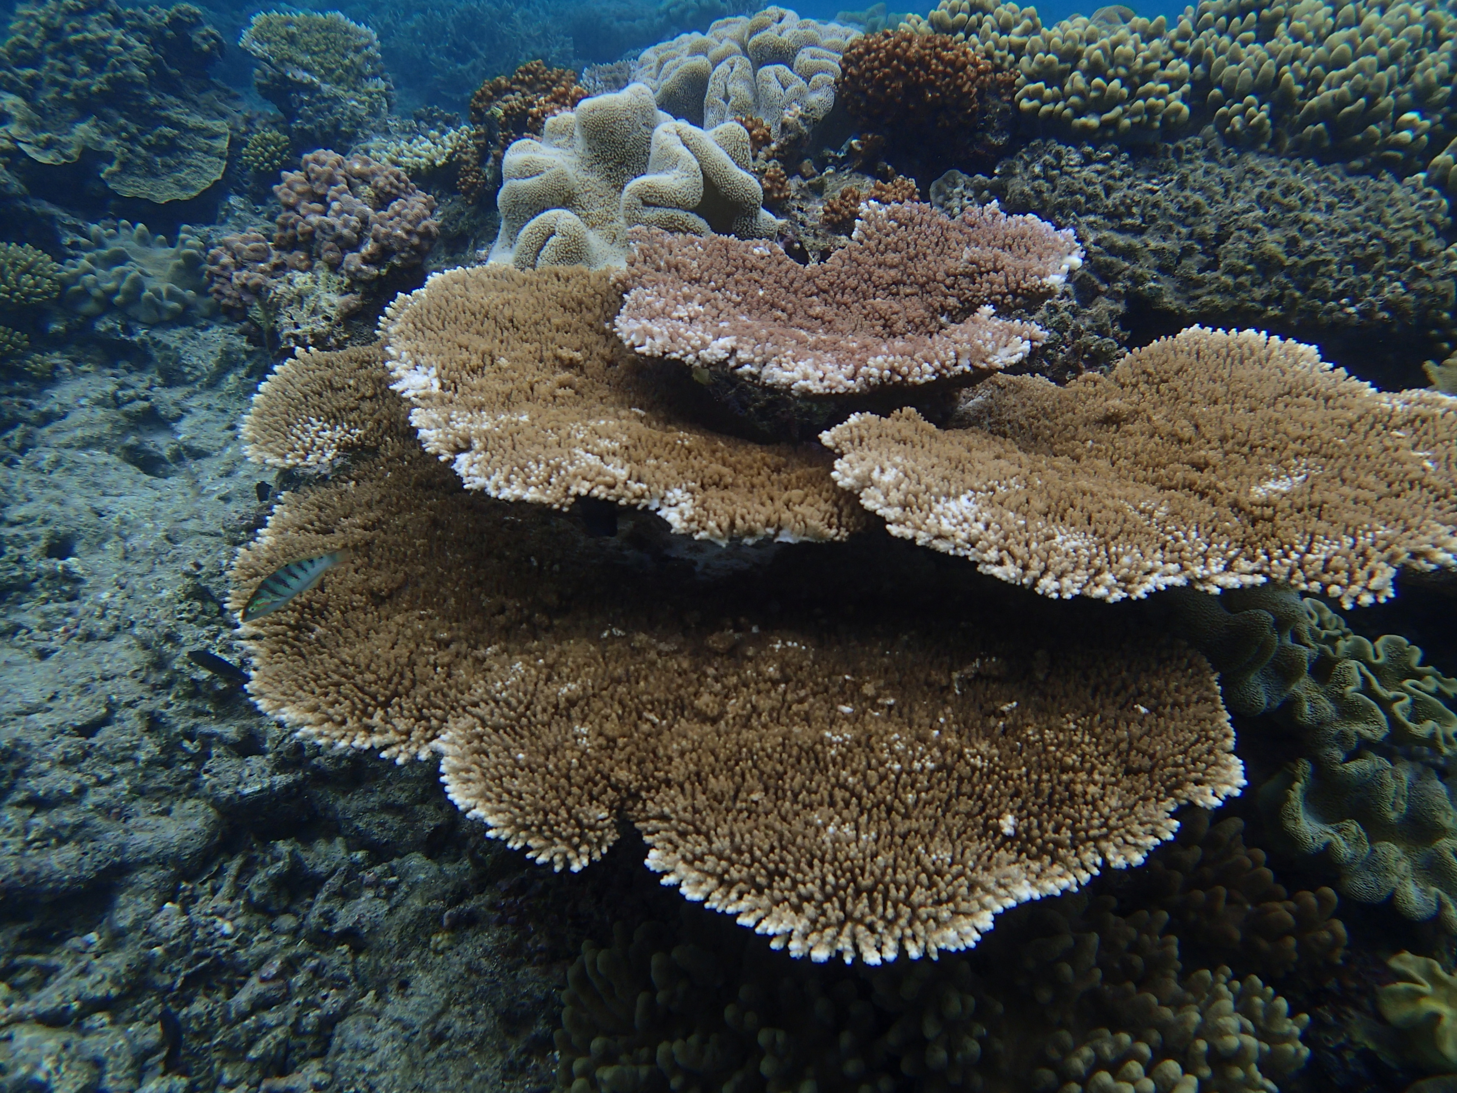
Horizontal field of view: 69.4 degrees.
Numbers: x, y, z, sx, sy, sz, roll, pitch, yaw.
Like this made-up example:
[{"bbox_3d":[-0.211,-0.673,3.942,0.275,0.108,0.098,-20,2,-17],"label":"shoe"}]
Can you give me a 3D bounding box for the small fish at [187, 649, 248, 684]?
[{"bbox_3d":[-0.532,0.127,1.100,0.086,0.024,0.013,21,32,21],"label":"small fish"}]

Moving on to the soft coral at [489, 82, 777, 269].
[{"bbox_3d":[-0.144,-0.557,1.620,0.430,0.286,0.365,-2,26,-4],"label":"soft coral"}]

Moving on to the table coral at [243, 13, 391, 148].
[{"bbox_3d":[-1.016,-1.149,2.600,0.337,0.310,0.303,-9,27,-18],"label":"table coral"}]

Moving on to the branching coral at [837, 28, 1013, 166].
[{"bbox_3d":[0.389,-0.896,2.100,0.338,0.249,0.304,4,26,9],"label":"branching coral"}]

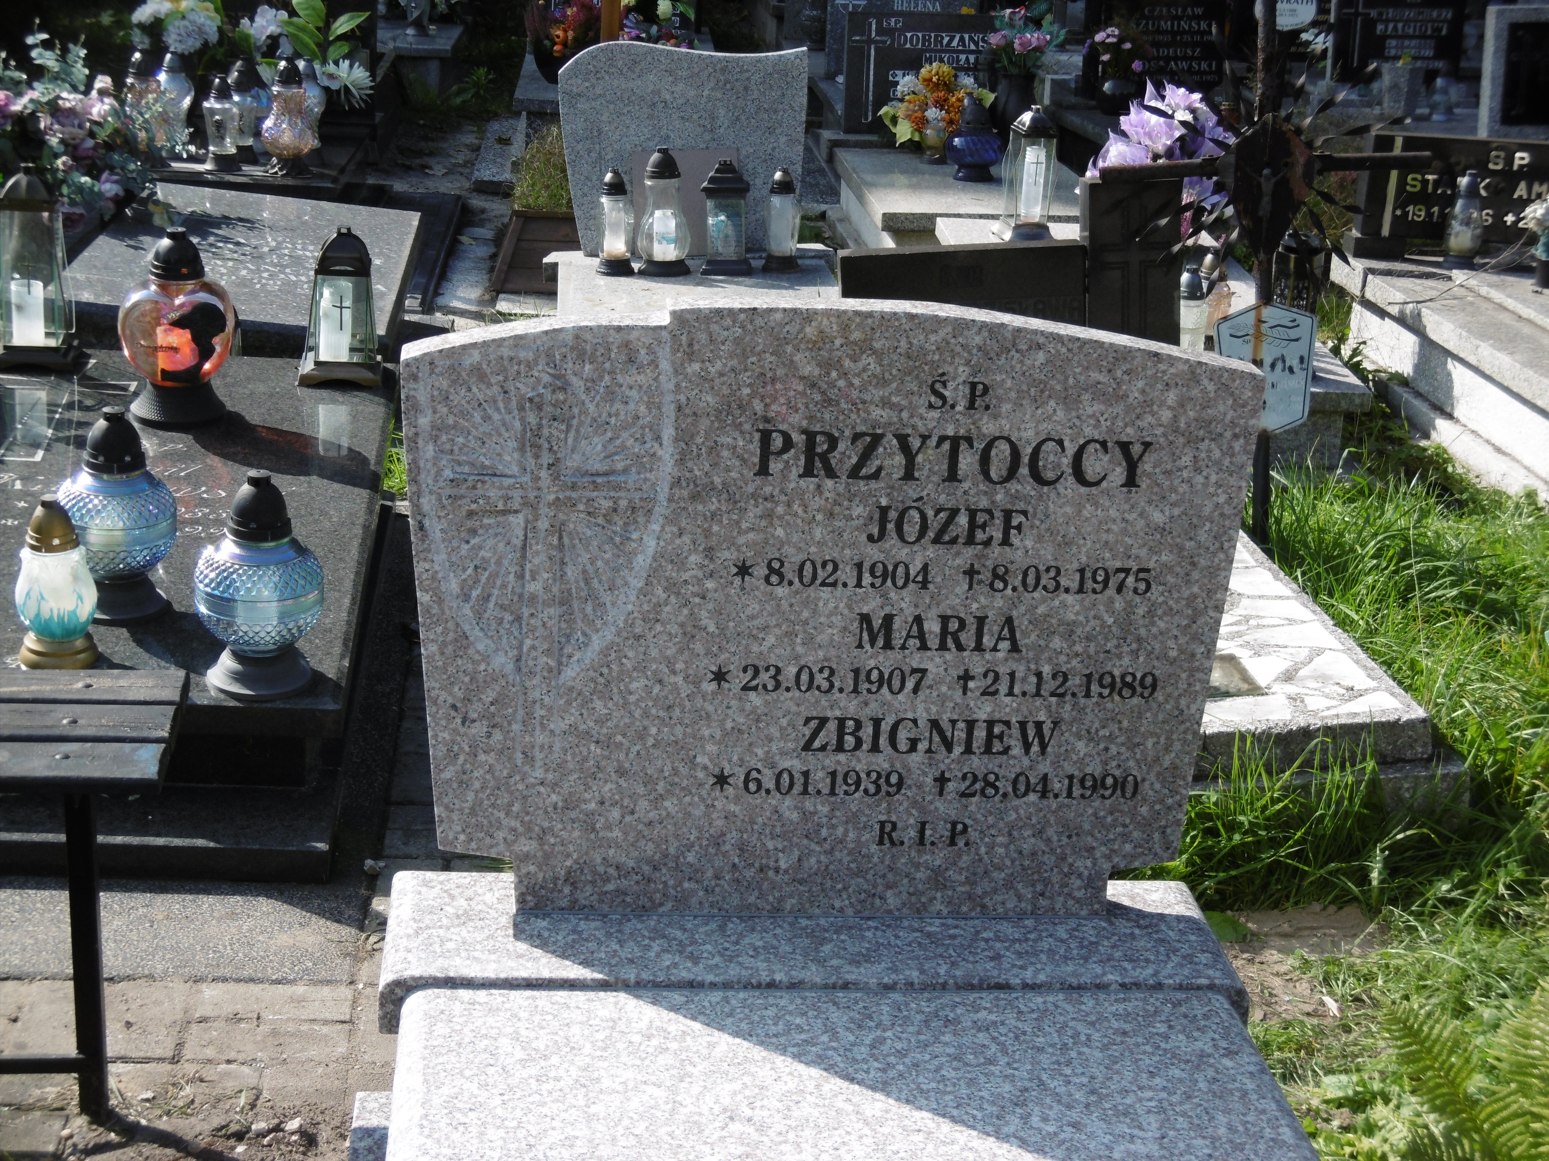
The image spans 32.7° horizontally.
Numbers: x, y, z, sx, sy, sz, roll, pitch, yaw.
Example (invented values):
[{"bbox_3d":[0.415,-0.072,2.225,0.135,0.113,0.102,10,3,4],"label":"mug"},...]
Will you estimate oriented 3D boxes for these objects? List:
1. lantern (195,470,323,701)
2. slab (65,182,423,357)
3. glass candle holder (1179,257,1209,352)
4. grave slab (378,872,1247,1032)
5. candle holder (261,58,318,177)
[{"bbox_3d":[-0.717,-0.002,3.680,0.174,0.308,0.174,0,18,-5],"label":"lantern"},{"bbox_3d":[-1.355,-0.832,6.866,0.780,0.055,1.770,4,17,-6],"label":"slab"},{"bbox_3d":[0.860,-0.536,5.400,0.065,0.212,0.065,0,18,-5],"label":"glass candle holder"},{"bbox_3d":[0.031,0.347,2.504,0.790,0.058,0.220,1,19,-5],"label":"grave slab"},{"bbox_3d":[-1.325,-1.268,7.200,0.151,0.310,0.151,0,18,-5],"label":"candle holder"}]

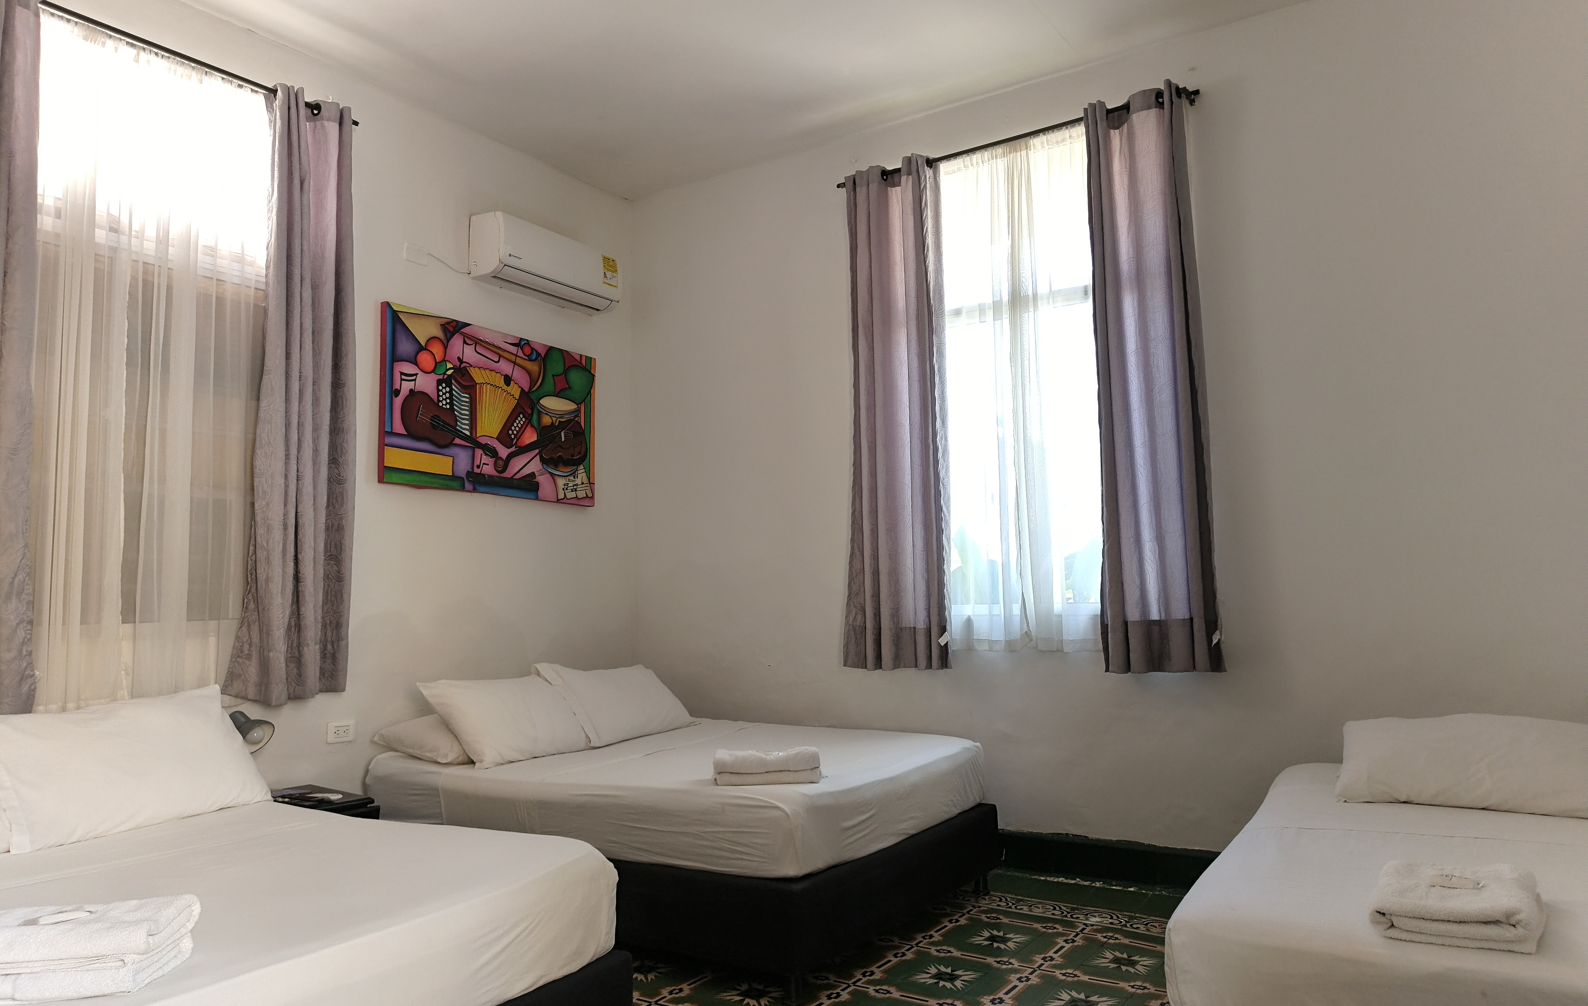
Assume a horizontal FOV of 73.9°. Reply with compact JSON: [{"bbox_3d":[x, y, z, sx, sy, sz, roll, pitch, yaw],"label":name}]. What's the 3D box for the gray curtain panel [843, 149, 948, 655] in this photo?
[{"bbox_3d":[0.432,-0.401,4.619,0.490,2.230,0.120,-4,-7,33],"label":"gray curtain panel"}]

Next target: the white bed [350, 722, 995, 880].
[{"bbox_3d":[-0.424,1.023,3.962,1.910,0.250,1.370,-4,-7,33],"label":"white bed"}]

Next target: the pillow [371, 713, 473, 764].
[{"bbox_3d":[-1.201,0.850,4.055,0.460,0.150,0.680,-4,-7,33],"label":"pillow"}]

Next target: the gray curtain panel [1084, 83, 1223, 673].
[{"bbox_3d":[1.361,-0.476,4.017,0.420,2.230,0.120,-4,-7,33],"label":"gray curtain panel"}]

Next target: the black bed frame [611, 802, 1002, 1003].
[{"bbox_3d":[-0.412,1.306,3.929,1.920,0.340,1.400,-4,-7,33],"label":"black bed frame"}]

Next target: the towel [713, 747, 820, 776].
[{"bbox_3d":[-0.082,0.805,3.291,0.315,0.057,0.210,-1,-6,1],"label":"towel"}]

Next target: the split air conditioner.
[{"bbox_3d":[-1.166,-1.124,5.034,0.216,0.301,0.777,-4,-7,33],"label":"split air conditioner"}]

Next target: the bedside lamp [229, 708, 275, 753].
[{"bbox_3d":[-1.856,0.872,3.634,0.190,0.318,0.150,-4,-7,33],"label":"bedside lamp"}]

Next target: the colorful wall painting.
[{"bbox_3d":[-1.351,-0.406,4.825,0.041,0.753,1.215,-4,-7,33],"label":"colorful wall painting"}]

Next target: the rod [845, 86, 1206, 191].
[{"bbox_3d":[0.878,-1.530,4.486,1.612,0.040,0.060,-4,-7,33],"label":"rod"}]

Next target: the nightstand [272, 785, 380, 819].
[{"bbox_3d":[-1.757,1.257,3.612,0.456,0.456,0.450,-4,-7,33],"label":"nightstand"}]

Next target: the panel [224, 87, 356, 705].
[{"bbox_3d":[-1.834,-0.418,3.919,0.130,2.304,0.448,-4,-7,33],"label":"panel"}]

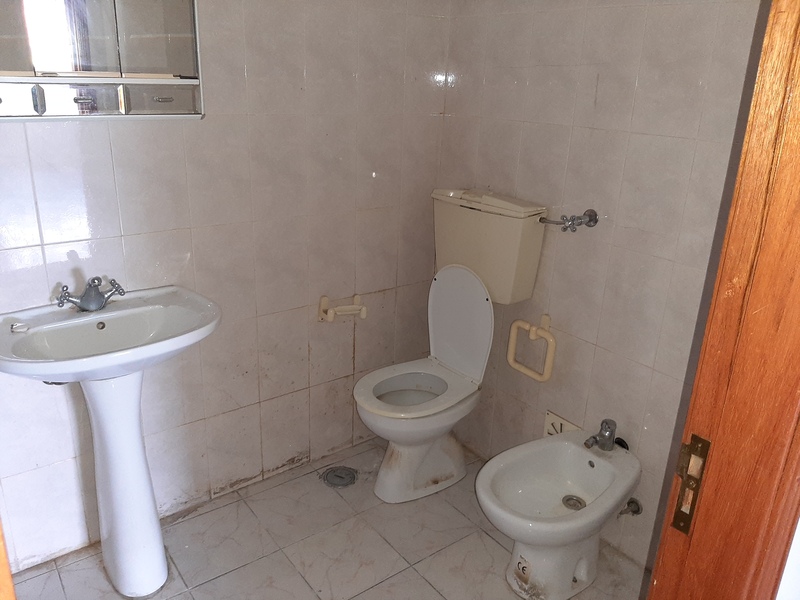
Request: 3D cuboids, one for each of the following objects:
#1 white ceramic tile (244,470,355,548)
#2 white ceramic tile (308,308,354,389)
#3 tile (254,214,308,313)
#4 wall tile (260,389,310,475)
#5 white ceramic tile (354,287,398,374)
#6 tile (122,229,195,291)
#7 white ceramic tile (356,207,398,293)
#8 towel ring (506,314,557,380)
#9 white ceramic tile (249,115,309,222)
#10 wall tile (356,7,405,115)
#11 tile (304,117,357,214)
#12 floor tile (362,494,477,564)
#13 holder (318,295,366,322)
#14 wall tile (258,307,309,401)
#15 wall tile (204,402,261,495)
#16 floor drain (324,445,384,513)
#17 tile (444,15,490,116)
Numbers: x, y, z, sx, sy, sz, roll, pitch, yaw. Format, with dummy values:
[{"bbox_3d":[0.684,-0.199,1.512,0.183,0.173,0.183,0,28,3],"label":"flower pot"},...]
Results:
[{"bbox_3d":[-0.355,0.741,2.227,0.300,0.010,0.300,-12,24,-35],"label":"white ceramic tile"},{"bbox_3d":[-0.260,0.159,2.377,0.200,0.330,0.010,-13,25,-36],"label":"white ceramic tile"},{"bbox_3d":[-0.408,-0.117,2.149,0.200,0.330,0.010,-12,24,-35],"label":"tile"},{"bbox_3d":[-0.434,0.509,2.380,0.201,0.333,0.010,-12,24,-35],"label":"wall tile"},{"bbox_3d":[-0.101,0.124,2.502,0.201,0.333,0.010,-12,24,-35],"label":"white ceramic tile"},{"bbox_3d":[-0.727,-0.046,1.911,0.200,0.330,0.010,-13,25,-36],"label":"tile"},{"bbox_3d":[-0.088,-0.188,2.382,0.200,0.330,0.010,-12,24,-35],"label":"white ceramic tile"},{"bbox_3d":[0.474,0.161,2.173,0.075,0.210,0.205,-12,24,-35],"label":"towel ring"},{"bbox_3d":[-0.397,-0.430,2.038,0.200,0.330,0.010,-12,24,-35],"label":"white ceramic tile"},{"bbox_3d":[-0.064,-0.814,2.162,0.200,0.330,0.010,-12,24,-35],"label":"wall tile"},{"bbox_3d":[-0.235,-0.466,2.154,0.200,0.330,0.010,-13,25,-36],"label":"tile"},{"bbox_3d":[0.064,0.781,2.174,0.302,0.010,0.302,-12,24,-35],"label":"floor tile"},{"bbox_3d":[-0.203,0.030,2.324,0.183,0.100,0.060,-12,24,-35],"label":"holder"},{"bbox_3d":[-0.422,0.195,2.268,0.201,0.333,0.010,-12,24,-35],"label":"wall tile"},{"bbox_3d":[-0.595,0.545,2.263,0.201,0.333,0.010,-12,24,-35],"label":"wall tile"},{"bbox_3d":[-0.228,0.680,2.388,0.130,0.015,0.130,-12,24,-35],"label":"floor drain"},{"bbox_3d":[0.243,-0.840,2.259,0.010,0.333,0.201,-13,24,-35],"label":"tile"}]

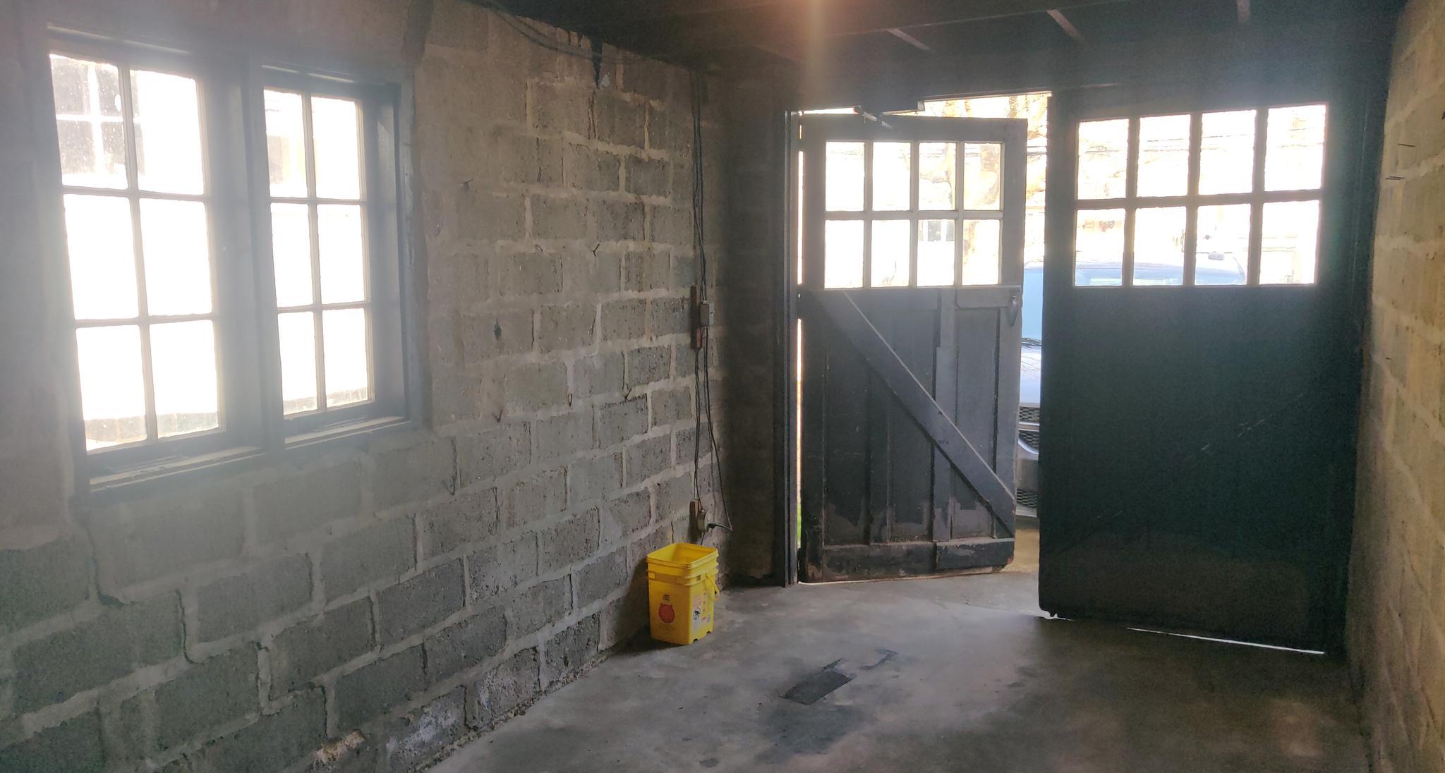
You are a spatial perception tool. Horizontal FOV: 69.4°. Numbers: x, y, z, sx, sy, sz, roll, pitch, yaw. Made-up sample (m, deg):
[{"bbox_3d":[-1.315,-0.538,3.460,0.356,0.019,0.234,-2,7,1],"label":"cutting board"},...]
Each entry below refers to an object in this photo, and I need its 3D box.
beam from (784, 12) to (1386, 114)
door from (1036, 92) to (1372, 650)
[{"bbox_3d":[1.354,-1.316,4.311,2.400,0.180,0.120,3,8,27],"label":"beam"},{"bbox_3d":[1.905,-0.077,4.276,1.125,2.250,0.050,3,8,27],"label":"door"}]

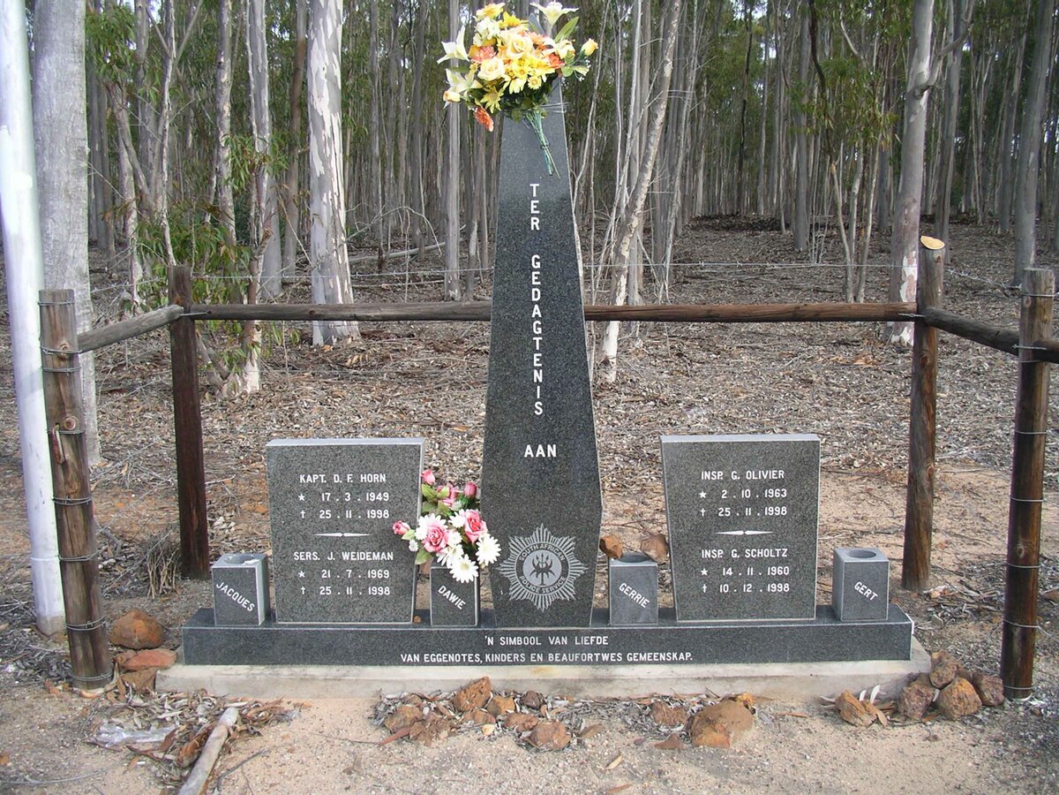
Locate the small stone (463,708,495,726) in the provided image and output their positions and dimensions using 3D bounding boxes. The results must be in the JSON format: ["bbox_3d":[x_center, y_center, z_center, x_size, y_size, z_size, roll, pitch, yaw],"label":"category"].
[{"bbox_3d":[-0.150,0.962,3.416,0.100,0.041,0.080,-1,10,2],"label":"small stone"}]

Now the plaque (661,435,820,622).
[{"bbox_3d":[0.675,0.423,3.650,0.499,0.593,0.095,-1,10,2],"label":"plaque"}]

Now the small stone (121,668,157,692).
[{"bbox_3d":[-1.301,0.937,3.768,0.115,0.078,0.098,-1,9,2],"label":"small stone"}]

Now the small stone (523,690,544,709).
[{"bbox_3d":[0.013,0.956,3.592,0.067,0.056,0.054,-1,9,2],"label":"small stone"}]

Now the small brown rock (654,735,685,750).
[{"bbox_3d":[0.411,1.010,3.326,0.092,0.034,0.060,-1,9,2],"label":"small brown rock"}]

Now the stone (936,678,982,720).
[{"bbox_3d":[1.330,0.931,3.509,0.128,0.120,0.109,-1,9,2],"label":"stone"}]

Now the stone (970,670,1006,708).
[{"bbox_3d":[1.425,0.909,3.527,0.096,0.101,0.087,-1,9,2],"label":"stone"}]

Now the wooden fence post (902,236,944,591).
[{"bbox_3d":[1.601,0.080,4.582,0.106,1.421,0.106,0,9,2],"label":"wooden fence post"}]

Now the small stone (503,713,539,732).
[{"bbox_3d":[-0.022,0.968,3.374,0.110,0.039,0.088,-1,10,2],"label":"small stone"}]

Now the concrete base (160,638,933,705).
[{"bbox_3d":[0.052,0.886,3.741,2.500,0.080,0.360,-1,10,2],"label":"concrete base"}]

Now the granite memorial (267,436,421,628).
[{"bbox_3d":[-0.601,0.450,3.782,0.512,0.612,0.077,-1,9,2],"label":"granite memorial"}]

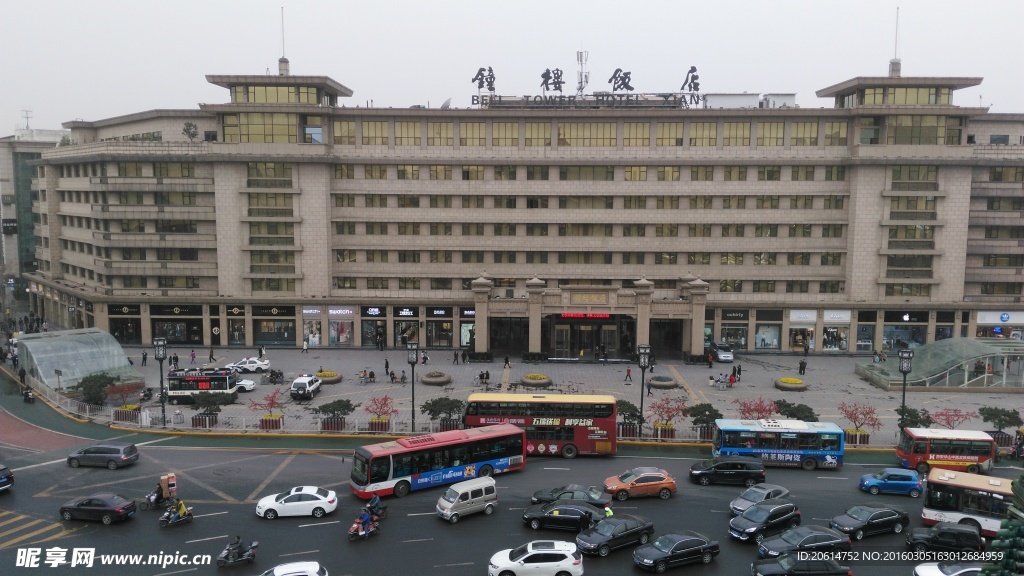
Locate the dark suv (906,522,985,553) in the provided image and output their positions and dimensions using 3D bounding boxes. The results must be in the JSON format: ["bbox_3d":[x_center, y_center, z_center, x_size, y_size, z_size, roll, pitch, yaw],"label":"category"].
[{"bbox_3d":[23.384,13.493,39.816,3.850,1.720,1.670,2,7,10],"label":"dark suv"}]

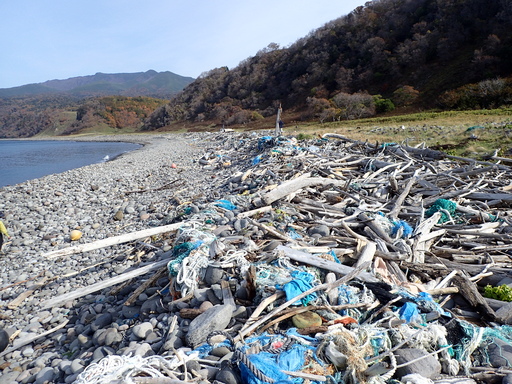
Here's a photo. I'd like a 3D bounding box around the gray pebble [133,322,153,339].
[{"bbox_3d":[-0.952,1.161,3.100,0.160,0.100,0.135,-2,9,-11],"label":"gray pebble"}]

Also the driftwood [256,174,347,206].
[{"bbox_3d":[0.868,-0.037,6.900,1.750,0.420,0.280,-5,10,-27],"label":"driftwood"}]

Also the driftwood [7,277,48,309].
[{"bbox_3d":[-3.075,1.347,5.025,0.110,0.070,0.687,2,16,10],"label":"driftwood"}]

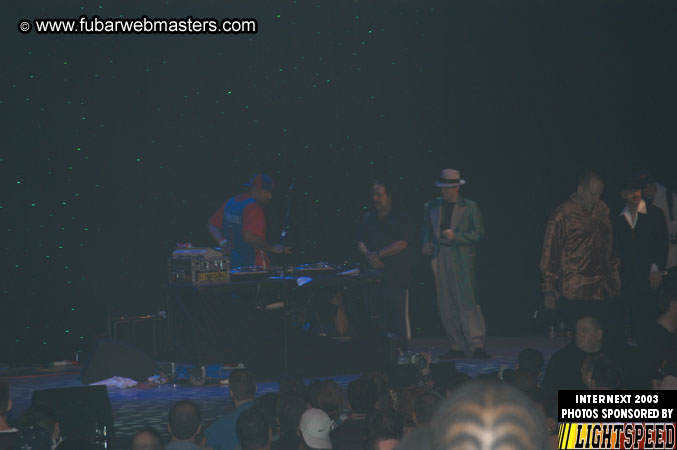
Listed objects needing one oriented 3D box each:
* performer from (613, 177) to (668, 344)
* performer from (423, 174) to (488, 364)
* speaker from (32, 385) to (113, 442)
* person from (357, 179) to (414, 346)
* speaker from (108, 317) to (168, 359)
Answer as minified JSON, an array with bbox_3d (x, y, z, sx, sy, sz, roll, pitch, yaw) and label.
[{"bbox_3d":[3.200,0.387,25.200,0.590,1.790,0.400,0,0,-9],"label":"performer"},{"bbox_3d":[1.145,0.377,23.350,0.620,1.830,0.430,0,0,20],"label":"performer"},{"bbox_3d":[-1.760,1.255,15.800,0.540,0.400,0.440,0,0,-18],"label":"speaker"},{"bbox_3d":[0.490,0.398,25.000,0.570,1.760,0.460,0,1,37],"label":"person"},{"bbox_3d":[-1.850,1.080,22.300,0.530,0.460,0.450,0,0,-27],"label":"speaker"}]

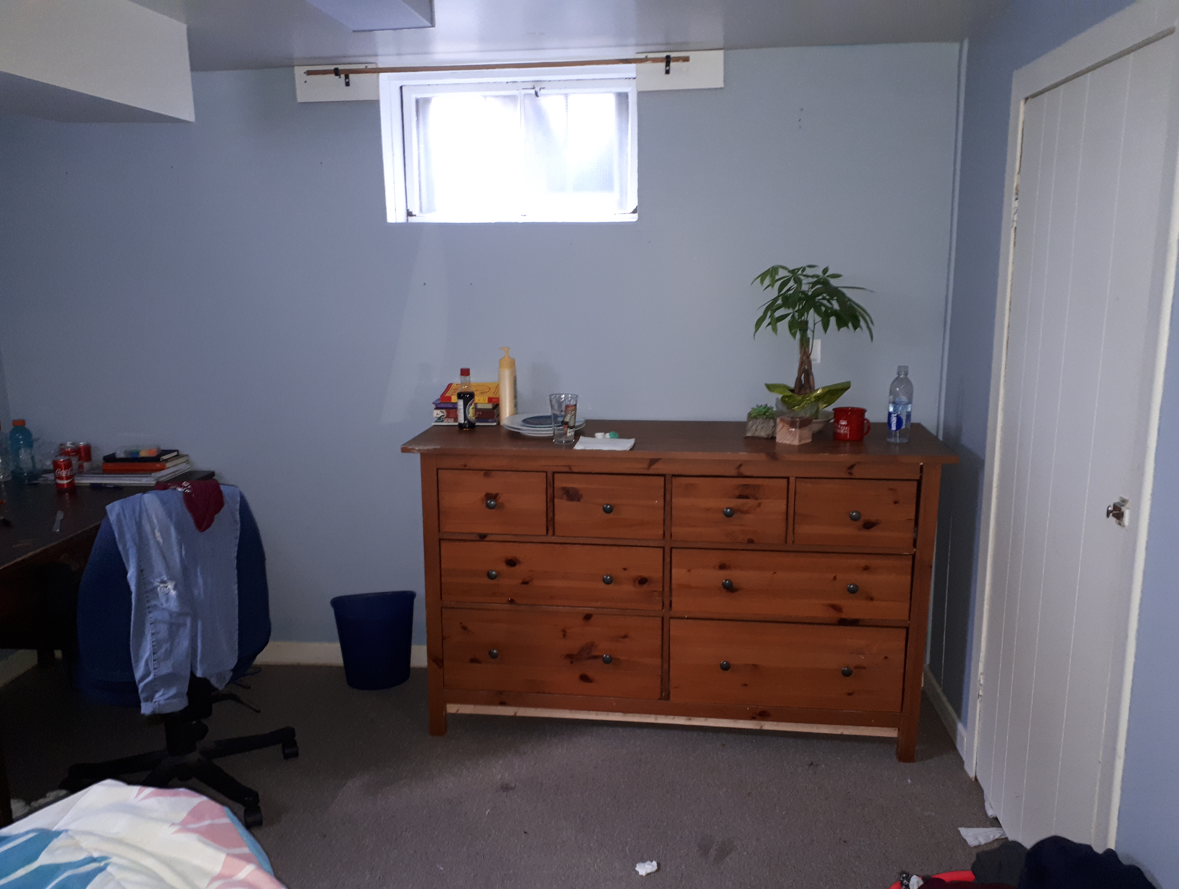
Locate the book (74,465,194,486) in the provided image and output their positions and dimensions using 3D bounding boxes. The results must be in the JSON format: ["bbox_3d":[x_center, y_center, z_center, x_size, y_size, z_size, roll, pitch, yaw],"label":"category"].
[{"bbox_3d":[-1.630,0.104,3.288,0.305,0.038,0.220,0,11,5],"label":"book"}]

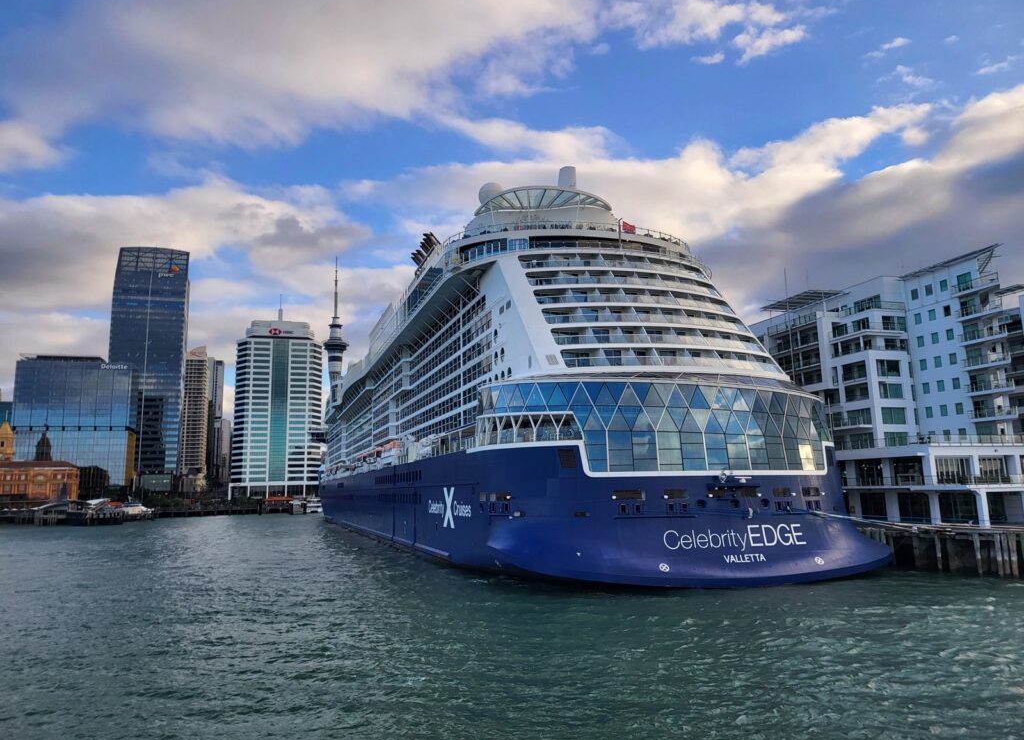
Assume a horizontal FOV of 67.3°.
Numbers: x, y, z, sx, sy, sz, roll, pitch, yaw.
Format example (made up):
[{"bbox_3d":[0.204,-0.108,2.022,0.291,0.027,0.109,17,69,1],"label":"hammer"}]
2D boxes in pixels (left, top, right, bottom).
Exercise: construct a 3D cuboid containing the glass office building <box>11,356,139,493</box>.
[{"bbox_3d":[-239.550,34.280,424.160,54.500,80.500,29.000,2,-9,-18],"label":"glass office building"}]

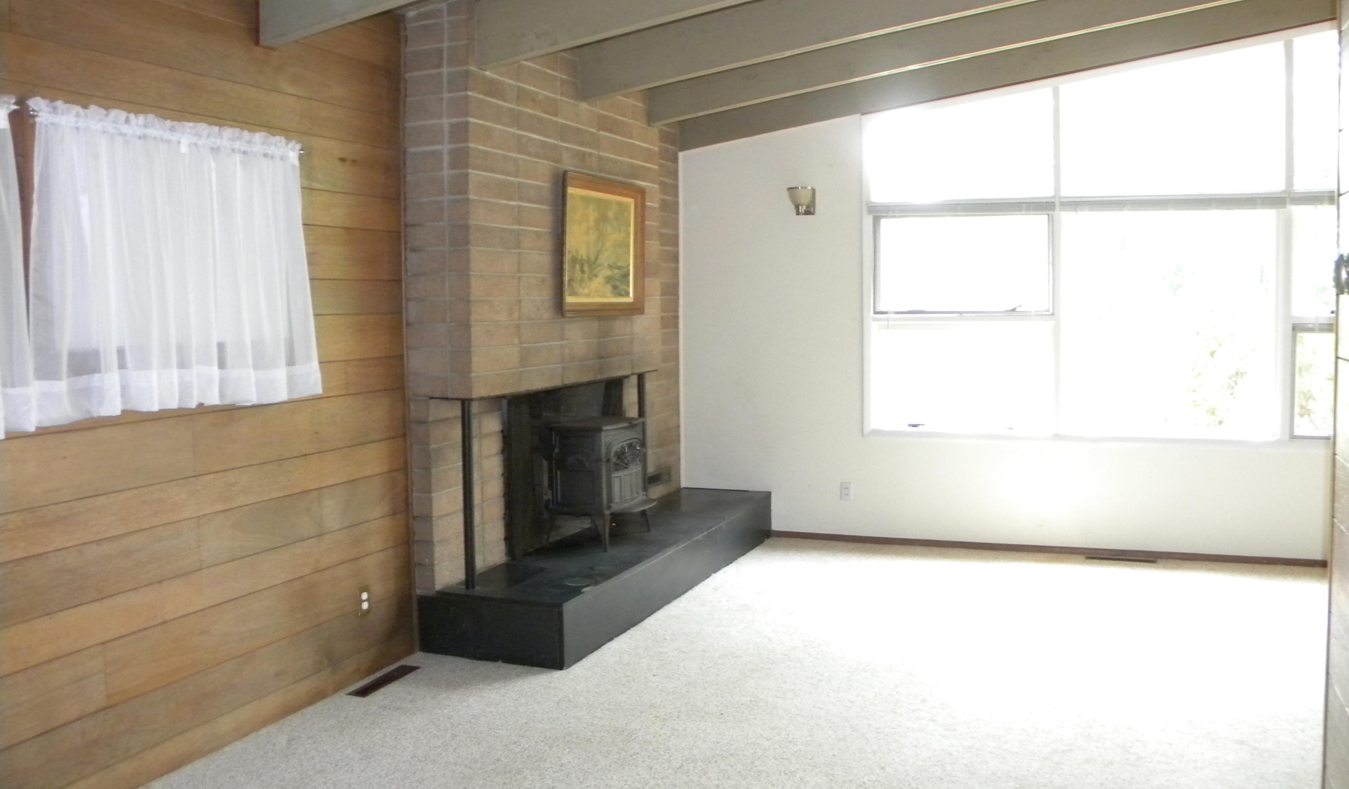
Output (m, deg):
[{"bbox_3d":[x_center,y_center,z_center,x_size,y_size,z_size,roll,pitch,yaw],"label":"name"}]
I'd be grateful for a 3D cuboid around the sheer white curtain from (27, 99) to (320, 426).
[{"bbox_3d":[-1.600,-0.416,3.577,0.090,0.930,1.140,1,5,23],"label":"sheer white curtain"}]

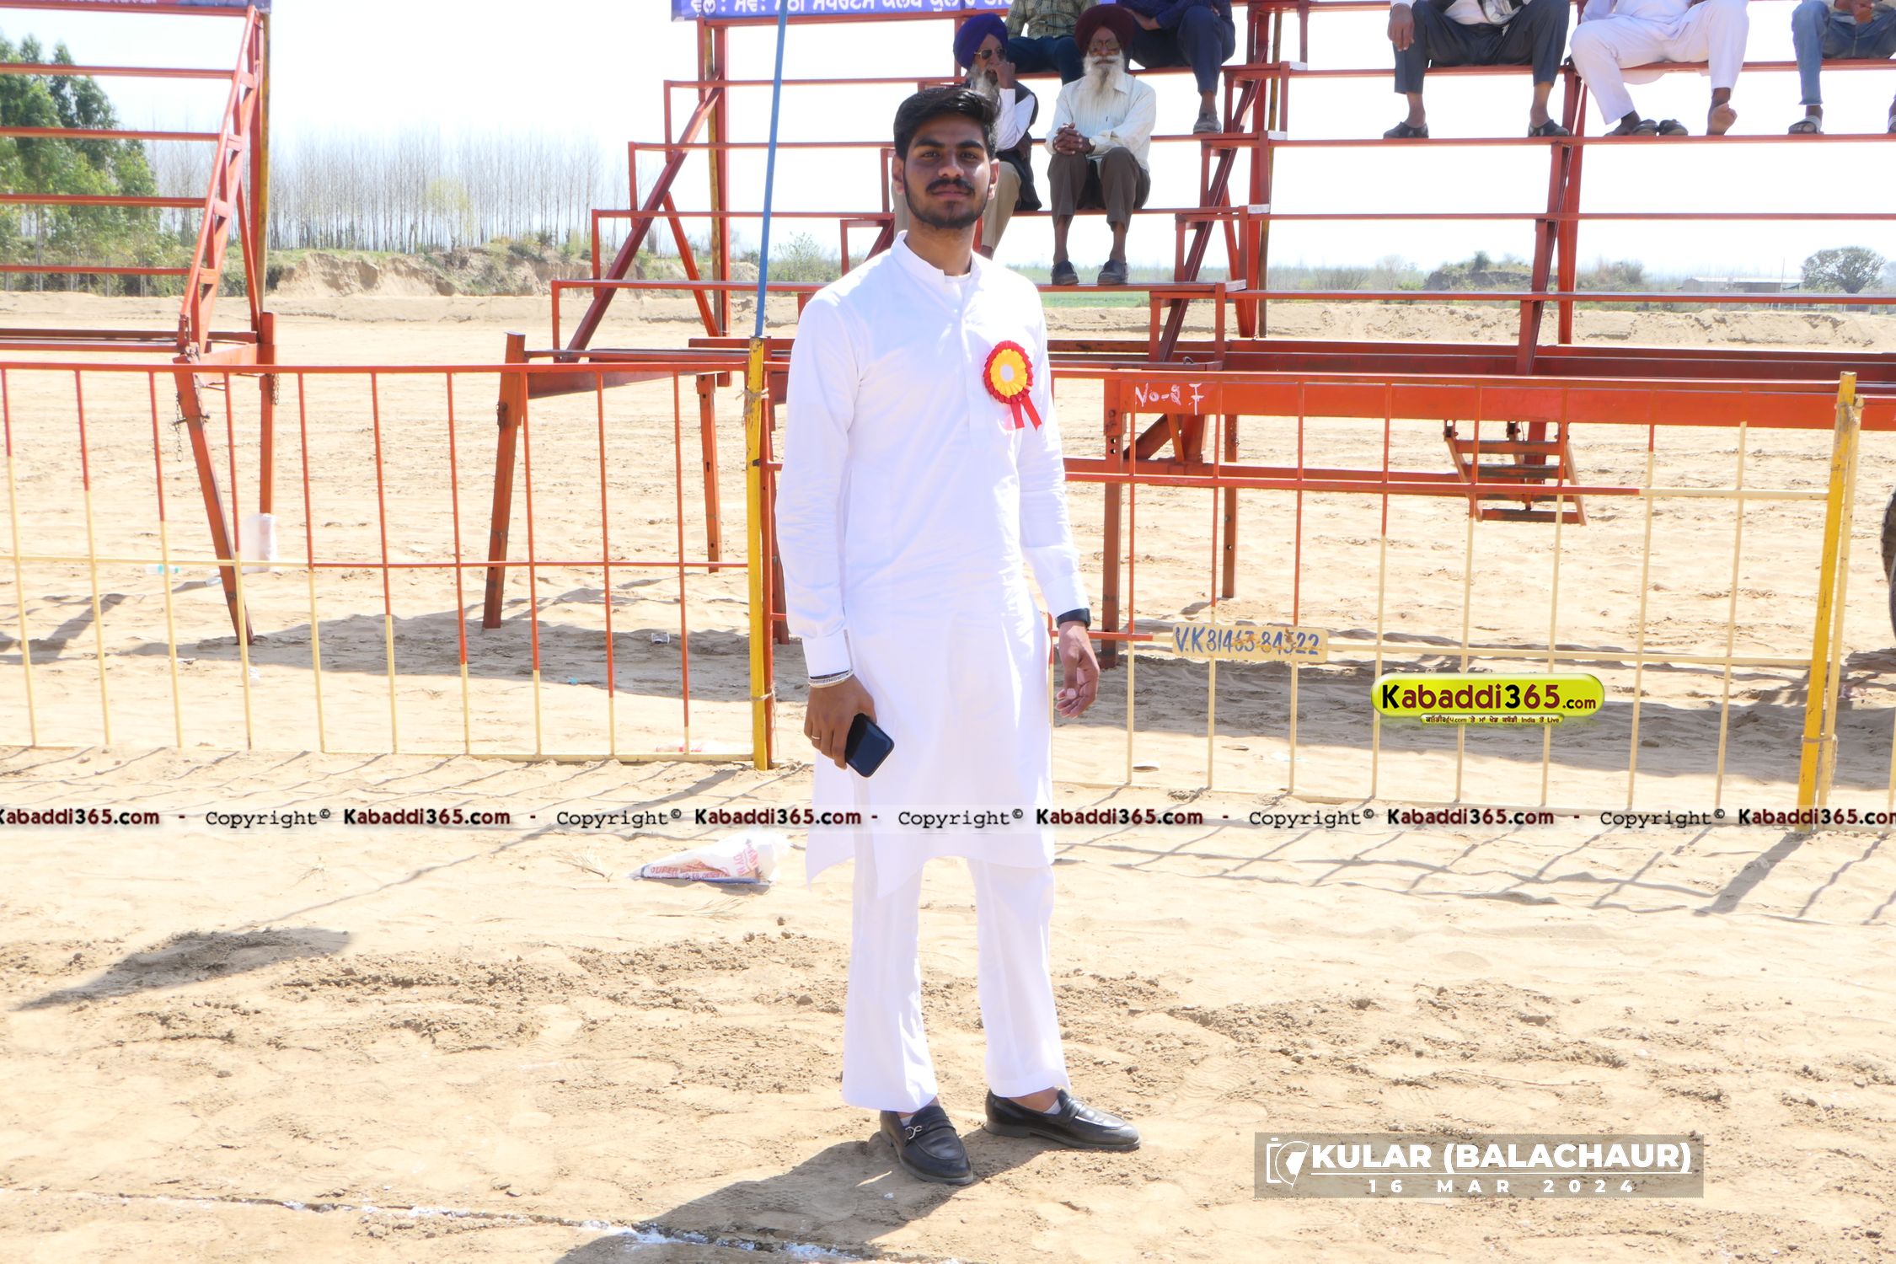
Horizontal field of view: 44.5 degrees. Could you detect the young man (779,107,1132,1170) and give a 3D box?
[{"bbox_3d":[-0.004,0.025,3.801,0.570,1.805,0.390,-4,10,-26],"label":"young man"}]

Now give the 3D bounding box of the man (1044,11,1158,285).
[{"bbox_3d":[0.611,-1.945,9.270,0.490,1.100,0.700,3,9,18],"label":"man"}]

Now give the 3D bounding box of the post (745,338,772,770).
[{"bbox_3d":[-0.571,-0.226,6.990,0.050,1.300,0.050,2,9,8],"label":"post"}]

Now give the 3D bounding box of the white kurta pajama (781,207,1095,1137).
[{"bbox_3d":[-0.028,0.083,3.851,0.530,1.469,0.330,-4,10,-26],"label":"white kurta pajama"}]

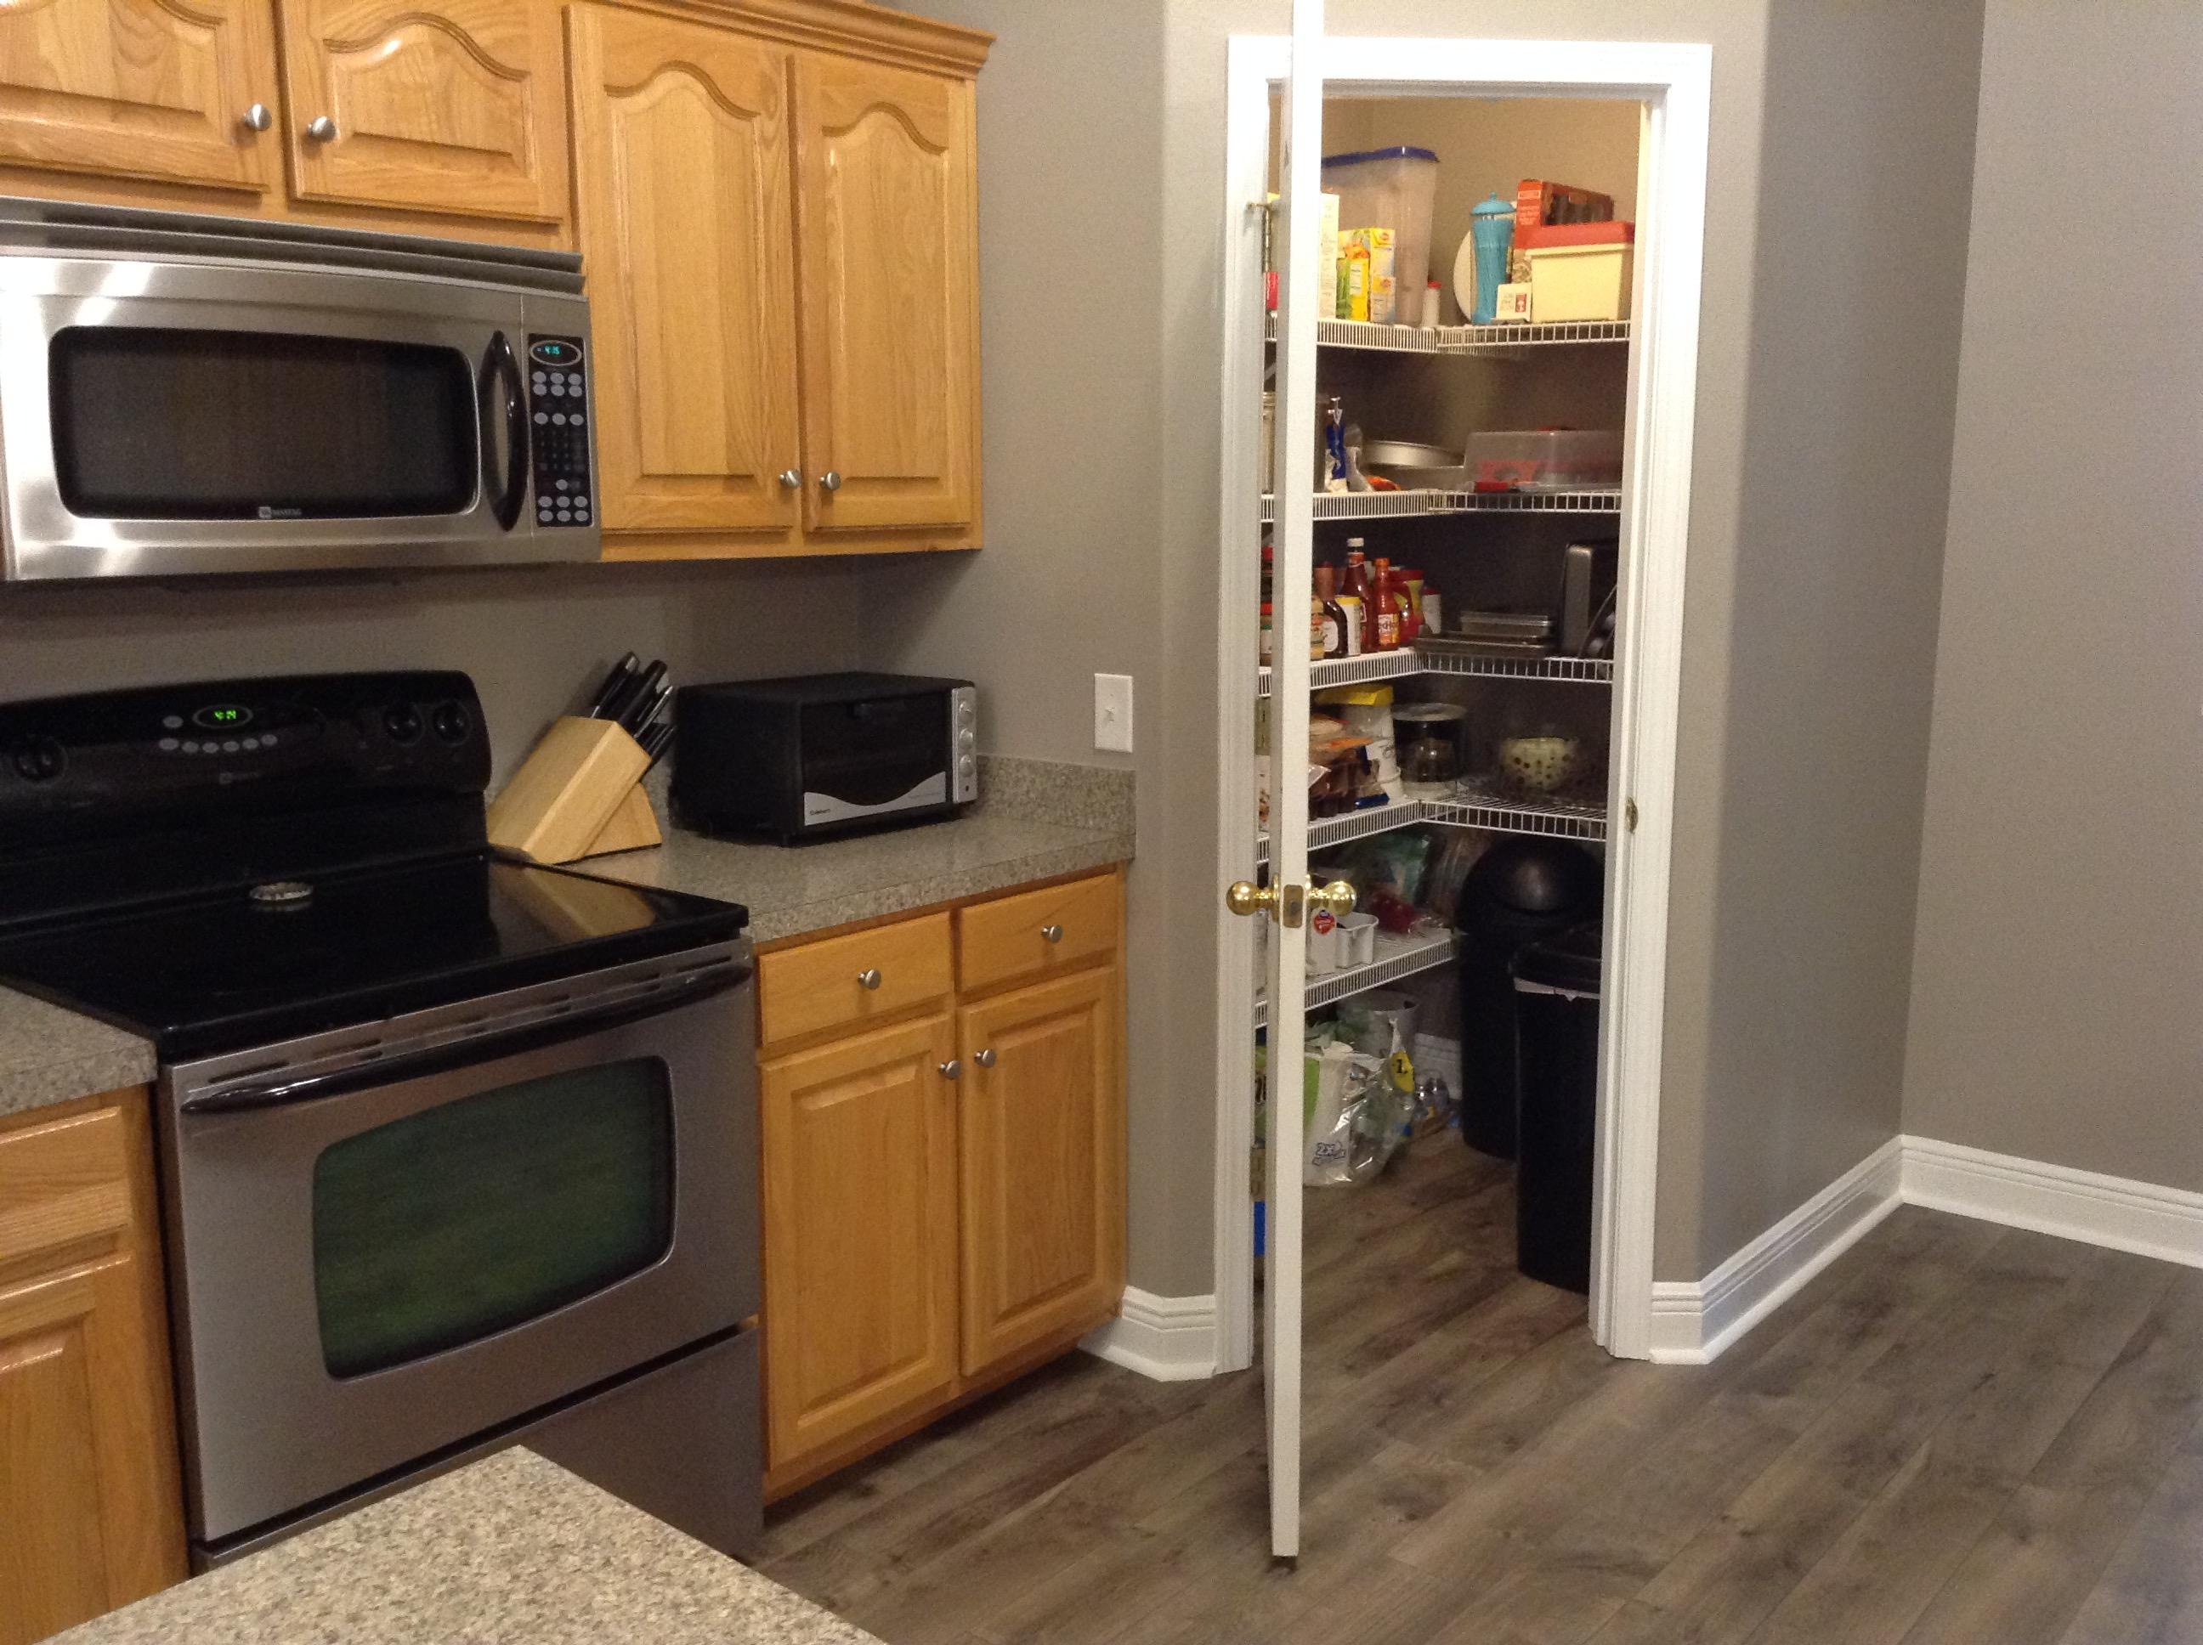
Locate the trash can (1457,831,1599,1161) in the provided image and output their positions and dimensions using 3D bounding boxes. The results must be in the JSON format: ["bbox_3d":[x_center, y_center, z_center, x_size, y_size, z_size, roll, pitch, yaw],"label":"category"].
[{"bbox_3d":[0.936,0.379,4.515,0.335,0.697,0.335,3,10,15],"label":"trash can"}]

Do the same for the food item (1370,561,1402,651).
[{"bbox_3d":[0.602,-0.459,4.410,0.053,0.189,0.053,-2,10,-14],"label":"food item"}]

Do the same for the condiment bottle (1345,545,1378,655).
[{"bbox_3d":[0.535,-0.476,4.377,0.078,0.237,0.066,1,10,7],"label":"condiment bottle"}]

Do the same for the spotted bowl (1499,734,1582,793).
[{"bbox_3d":[0.963,-0.118,4.584,0.180,0.106,0.180,0,10,0],"label":"spotted bowl"}]

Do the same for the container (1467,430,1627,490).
[{"bbox_3d":[0.937,-0.759,4.400,0.225,0.133,0.360,8,13,39],"label":"container"}]

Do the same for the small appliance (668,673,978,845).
[{"bbox_3d":[-0.439,-0.110,3.399,0.305,0.220,0.375,9,13,42],"label":"small appliance"}]

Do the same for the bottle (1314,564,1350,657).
[{"bbox_3d":[0.451,-0.424,4.219,0.082,0.185,0.068,-3,10,-17],"label":"bottle"}]

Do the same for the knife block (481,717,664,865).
[{"bbox_3d":[-0.796,-0.055,3.117,0.120,0.204,0.266,7,12,35],"label":"knife block"}]

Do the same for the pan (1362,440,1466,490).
[{"bbox_3d":[0.669,-0.765,4.517,0.240,0.110,0.240,1,10,8],"label":"pan"}]

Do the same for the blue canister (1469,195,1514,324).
[{"bbox_3d":[0.800,-1.147,4.303,0.097,0.270,0.097,0,10,0],"label":"blue canister"}]

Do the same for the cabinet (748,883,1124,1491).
[{"bbox_3d":[-0.442,0.509,3.253,0.625,0.876,0.810,8,13,39],"label":"cabinet"}]

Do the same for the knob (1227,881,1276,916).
[{"bbox_3d":[0.201,0.100,2.774,0.069,0.050,0.050,0,10,1],"label":"knob"}]

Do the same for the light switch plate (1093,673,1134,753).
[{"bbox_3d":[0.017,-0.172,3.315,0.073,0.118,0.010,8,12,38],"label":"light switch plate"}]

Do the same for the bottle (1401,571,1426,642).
[{"bbox_3d":[0.670,-0.473,4.570,0.070,0.165,0.062,1,10,8],"label":"bottle"}]

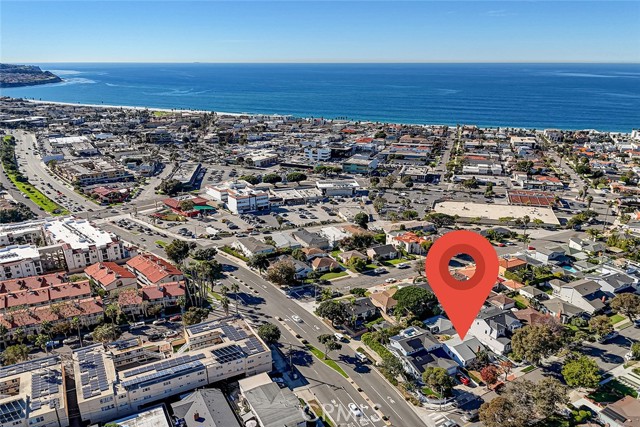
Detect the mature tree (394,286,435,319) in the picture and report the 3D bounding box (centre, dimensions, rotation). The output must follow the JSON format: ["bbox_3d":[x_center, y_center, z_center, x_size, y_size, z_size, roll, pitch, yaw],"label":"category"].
[{"bbox_3d":[33.970,32.070,166.290,14.300,10.500,13.500,0,18,0],"label":"mature tree"}]

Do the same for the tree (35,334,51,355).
[{"bbox_3d":[-86.330,41.160,144.260,4.500,7.100,4.500,-9,21,-26],"label":"tree"}]

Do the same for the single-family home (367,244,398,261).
[{"bbox_3d":[29.520,18.280,216.630,12.000,5.000,9.500,-9,20,-25],"label":"single-family home"}]

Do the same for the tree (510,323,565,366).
[{"bbox_3d":[66.440,39.870,140.670,14.300,11.800,13.800,0,18,0],"label":"tree"}]

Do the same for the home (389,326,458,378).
[{"bbox_3d":[31.576,43.139,144.413,13.600,7.200,19.000,-9,20,-26],"label":"home"}]

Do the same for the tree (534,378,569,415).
[{"bbox_3d":[57.300,45.600,114.700,7.800,8.600,7.800,0,18,0],"label":"tree"}]

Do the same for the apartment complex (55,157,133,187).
[{"bbox_3d":[-204.040,-40.650,416.730,45.000,9.000,66.000,-14,23,-37],"label":"apartment complex"}]

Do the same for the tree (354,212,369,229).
[{"bbox_3d":[23.430,2.790,259.880,7.400,7.200,7.200,0,18,0],"label":"tree"}]

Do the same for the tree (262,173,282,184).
[{"bbox_3d":[-35.460,-25.350,343.850,14.000,7.800,13.000,0,18,0],"label":"tree"}]

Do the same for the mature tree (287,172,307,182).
[{"bbox_3d":[-17.514,-25.563,347.462,15.300,9.800,13.000,0,18,0],"label":"mature tree"}]

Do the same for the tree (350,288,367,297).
[{"bbox_3d":[15.649,31.378,185.917,6.600,3.400,4.500,-9,20,-26],"label":"tree"}]

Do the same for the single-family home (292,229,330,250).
[{"bbox_3d":[-5.188,12.804,239.386,10.800,5.000,20.000,-10,21,-26],"label":"single-family home"}]

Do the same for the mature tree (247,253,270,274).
[{"bbox_3d":[-25.400,21.300,192.000,9.600,9.200,9.300,0,18,0],"label":"mature tree"}]

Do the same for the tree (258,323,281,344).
[{"bbox_3d":[-15.600,37.400,143.400,6.800,6.800,6.800,0,18,0],"label":"tree"}]

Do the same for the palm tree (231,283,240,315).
[{"bbox_3d":[-30.620,31.180,168.500,3.300,12.800,3.300,-9,21,-26],"label":"palm tree"}]

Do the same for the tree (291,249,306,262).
[{"bbox_3d":[-10.087,20.000,215.937,6.800,6.100,6.500,0,18,0],"label":"tree"}]

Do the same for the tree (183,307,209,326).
[{"bbox_3d":[-40.400,34.500,150.500,8.100,7.500,7.800,0,18,0],"label":"tree"}]

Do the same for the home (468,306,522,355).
[{"bbox_3d":[56.500,35.800,146.100,12.800,8.200,15.300,-10,21,-27],"label":"home"}]

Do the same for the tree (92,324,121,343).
[{"bbox_3d":[-72.017,40.261,154.996,8.600,6.000,8.000,0,18,0],"label":"tree"}]

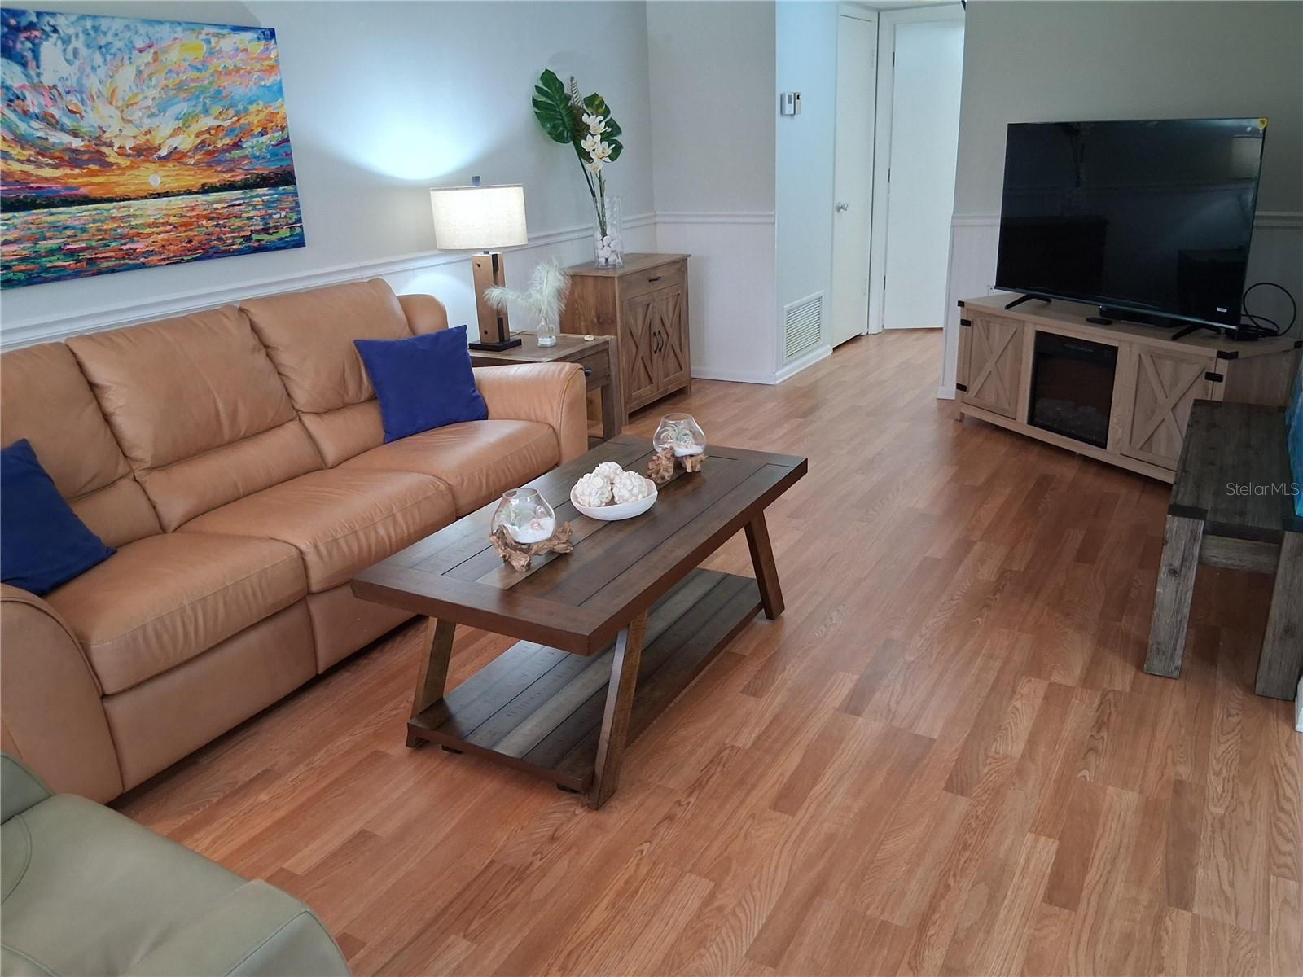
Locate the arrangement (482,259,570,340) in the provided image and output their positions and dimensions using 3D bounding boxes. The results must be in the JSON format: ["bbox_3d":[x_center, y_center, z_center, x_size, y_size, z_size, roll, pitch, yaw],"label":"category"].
[{"bbox_3d":[-0.550,-0.818,4.296,0.370,0.385,0.240,-5,20,-6],"label":"arrangement"}]

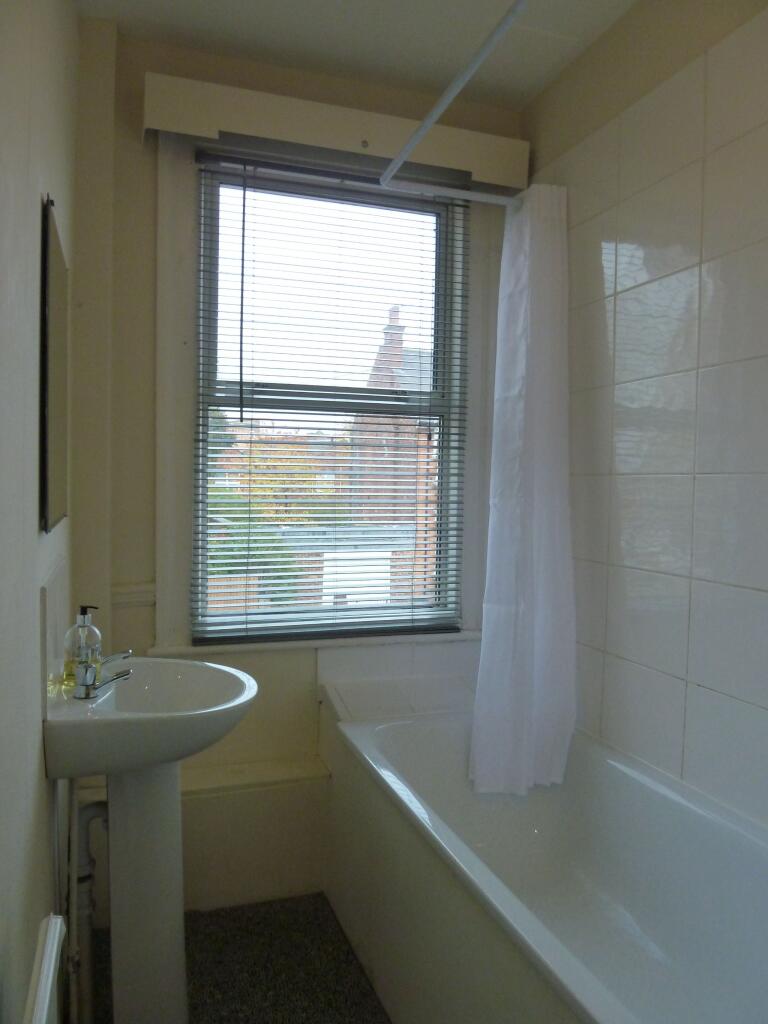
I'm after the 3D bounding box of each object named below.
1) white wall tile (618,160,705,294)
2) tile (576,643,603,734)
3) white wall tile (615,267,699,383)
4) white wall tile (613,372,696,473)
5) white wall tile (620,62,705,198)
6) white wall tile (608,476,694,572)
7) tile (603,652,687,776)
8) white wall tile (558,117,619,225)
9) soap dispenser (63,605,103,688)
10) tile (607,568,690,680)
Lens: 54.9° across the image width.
[{"bbox_3d":[0.699,-0.715,1.887,0.010,0.250,0.326,0,2,-19],"label":"white wall tile"},{"bbox_3d":[0.569,0.511,2.238,0.010,0.250,0.326,0,2,-19],"label":"tile"},{"bbox_3d":[0.696,-0.469,1.894,0.010,0.250,0.326,0,2,-19],"label":"white wall tile"},{"bbox_3d":[0.692,-0.221,1.903,0.010,0.250,0.326,0,2,-19],"label":"white wall tile"},{"bbox_3d":[0.702,-0.960,1.882,0.010,0.250,0.326,0,2,-19],"label":"white wall tile"},{"bbox_3d":[0.687,0.028,1.912,0.010,0.250,0.326,0,2,-19],"label":"white wall tile"},{"bbox_3d":[0.675,0.524,1.932,0.010,0.250,0.326,0,2,-19],"label":"tile"},{"bbox_3d":[0.597,-0.977,2.186,0.010,0.250,0.326,0,2,-19],"label":"white wall tile"},{"bbox_3d":[-0.659,0.292,1.627,0.082,0.180,0.080,0,2,-19],"label":"soap dispenser"},{"bbox_3d":[0.681,0.276,1.921,0.010,0.250,0.326,0,2,-19],"label":"tile"}]

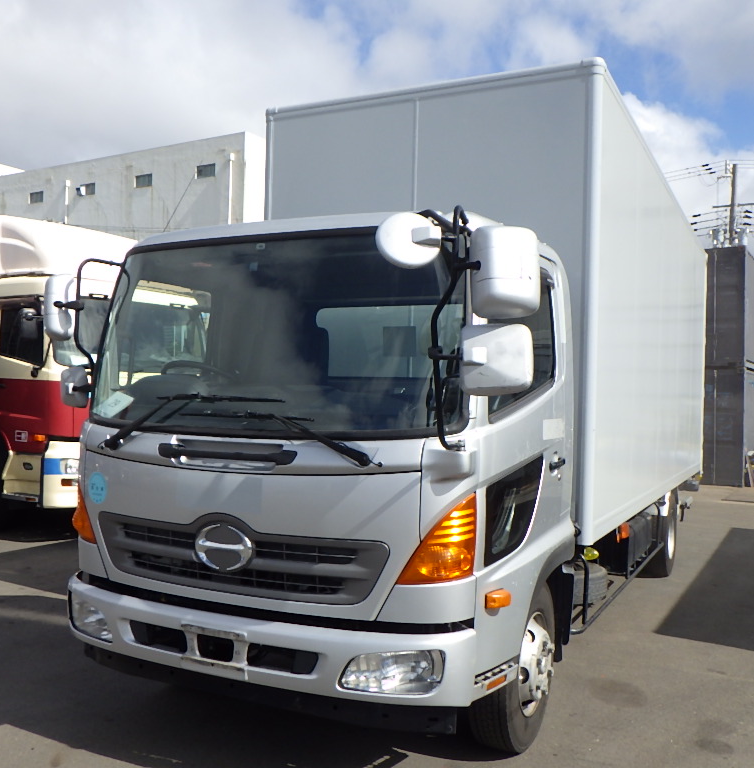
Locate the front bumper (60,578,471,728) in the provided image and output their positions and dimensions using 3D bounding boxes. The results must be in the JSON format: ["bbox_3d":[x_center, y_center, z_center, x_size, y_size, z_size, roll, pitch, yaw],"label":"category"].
[{"bbox_3d":[-0.609,1.118,3.544,2.124,0.385,0.310,1,-1,27],"label":"front bumper"}]

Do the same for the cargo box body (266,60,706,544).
[{"bbox_3d":[1.660,-0.385,8.012,2.256,2.728,6.448,1,-1,27],"label":"cargo box body"}]

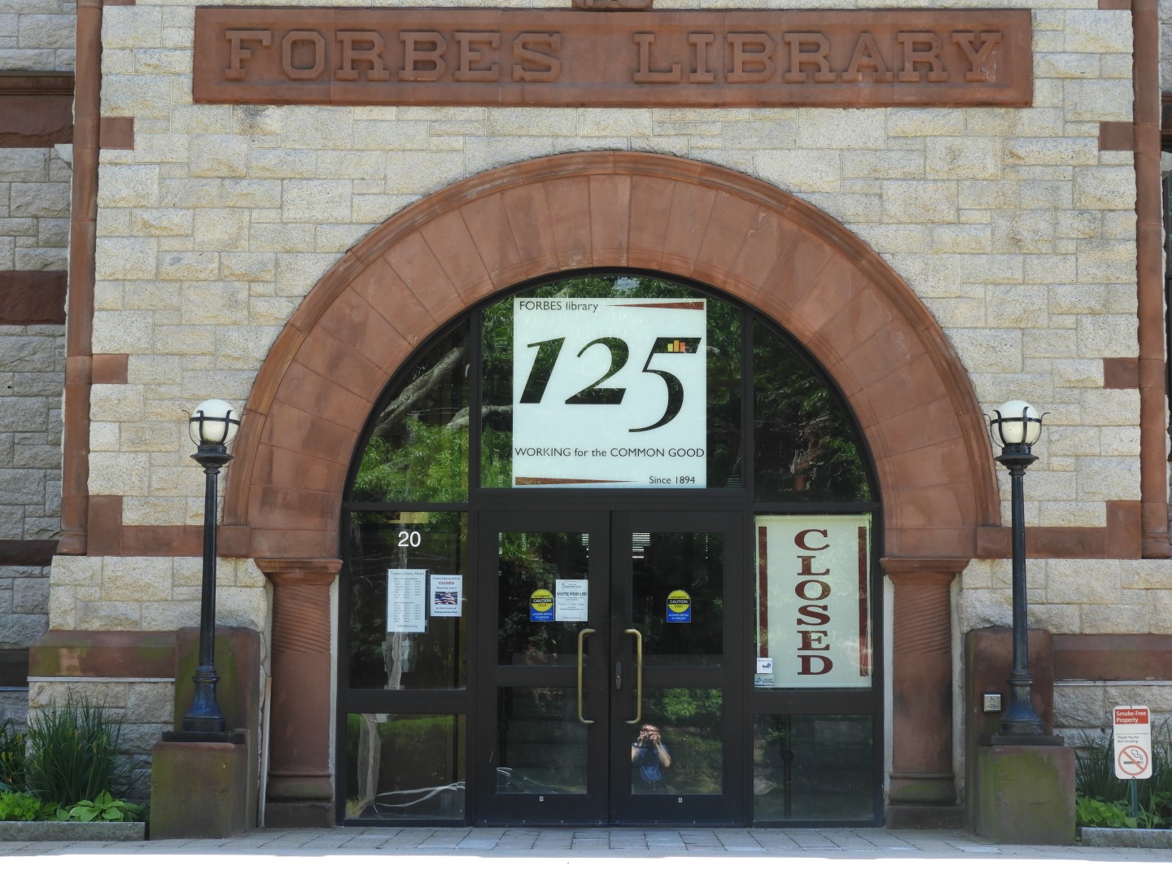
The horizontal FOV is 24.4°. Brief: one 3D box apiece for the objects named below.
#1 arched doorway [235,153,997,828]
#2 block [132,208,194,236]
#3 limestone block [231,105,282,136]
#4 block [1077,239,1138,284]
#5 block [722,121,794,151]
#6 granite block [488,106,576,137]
[{"bbox_3d":[0.198,0.339,18.355,5.091,4.532,0.600,0,-7,1],"label":"arched doorway"},{"bbox_3d":[-2.880,-1.460,18.497,0.411,0.196,0.250,0,-7,1],"label":"block"},{"bbox_3d":[-2.228,-2.149,18.429,0.338,0.205,0.200,0,-7,0],"label":"limestone block"},{"bbox_3d":[3.475,-1.175,18.125,0.402,0.303,0.160,0,-6,1],"label":"block"},{"bbox_3d":[1.161,-2.034,18.277,0.494,0.197,0.200,0,-6,1],"label":"block"},{"bbox_3d":[-0.359,-2.126,18.274,0.603,0.207,0.160,0,-6,1],"label":"granite block"}]

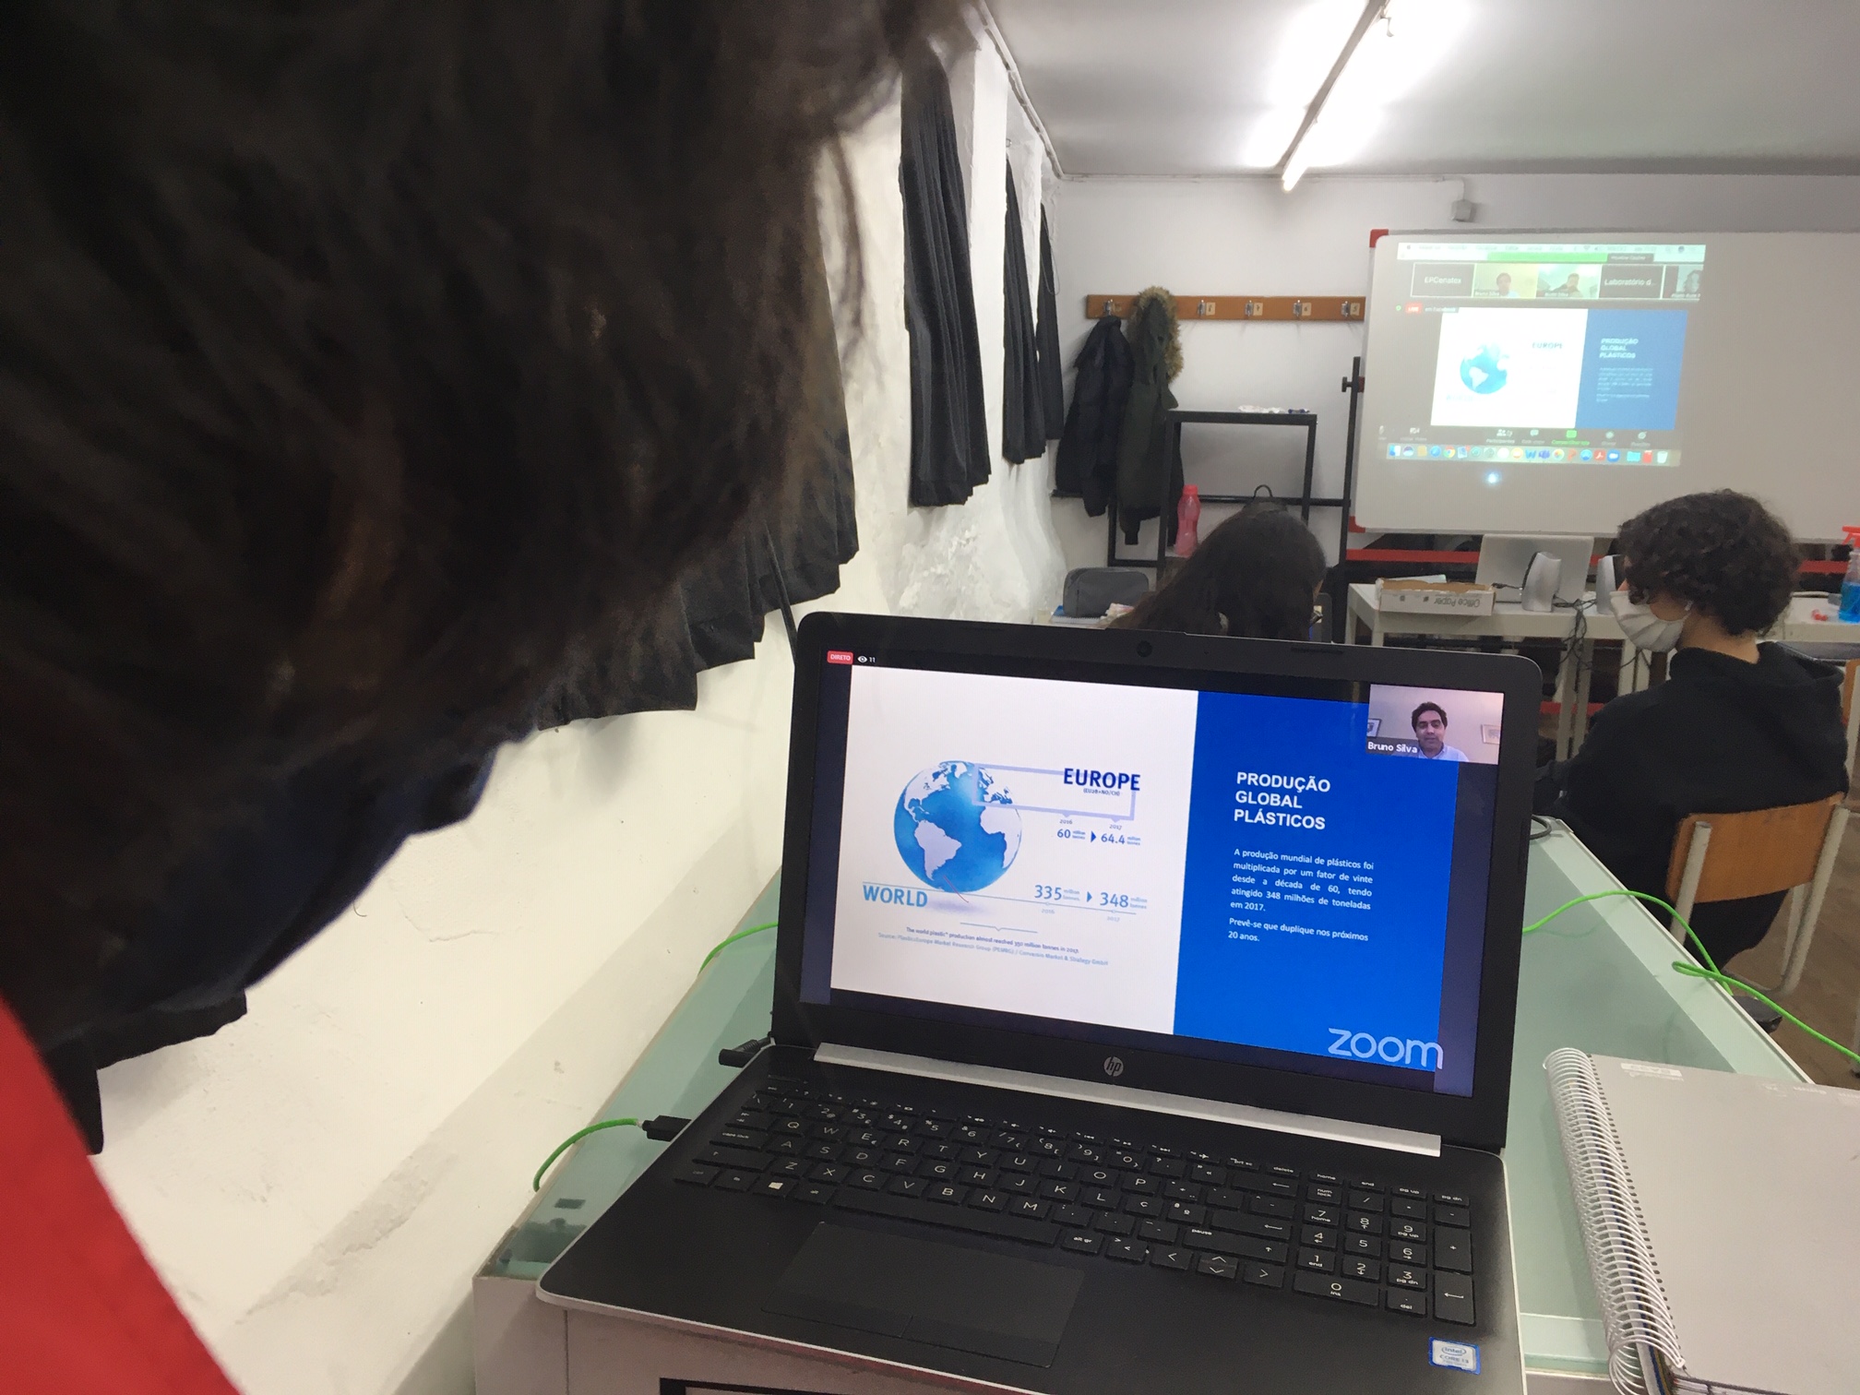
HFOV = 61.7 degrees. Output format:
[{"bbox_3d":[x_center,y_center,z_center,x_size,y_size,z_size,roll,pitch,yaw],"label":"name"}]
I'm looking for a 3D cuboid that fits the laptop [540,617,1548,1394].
[{"bbox_3d":[0.066,0.118,0.683,0.377,0.256,0.290,5,13,17],"label":"laptop"}]

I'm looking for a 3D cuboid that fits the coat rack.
[{"bbox_3d":[1.174,-1.543,6.181,1.090,0.095,0.070,2,12,7],"label":"coat rack"}]

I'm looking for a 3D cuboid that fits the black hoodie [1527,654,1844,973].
[{"bbox_3d":[1.234,0.165,2.671,0.520,0.580,0.450,-5,13,-25],"label":"black hoodie"}]

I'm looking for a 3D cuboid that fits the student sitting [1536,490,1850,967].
[{"bbox_3d":[1.187,0.258,2.787,0.520,1.250,0.660,-5,13,-25],"label":"student sitting"}]

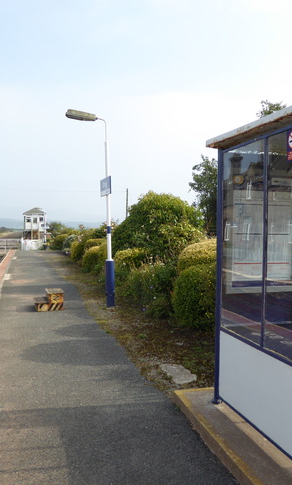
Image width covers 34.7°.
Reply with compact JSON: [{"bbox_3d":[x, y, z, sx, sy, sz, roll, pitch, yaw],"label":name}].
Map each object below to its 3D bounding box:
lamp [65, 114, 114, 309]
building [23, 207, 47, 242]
[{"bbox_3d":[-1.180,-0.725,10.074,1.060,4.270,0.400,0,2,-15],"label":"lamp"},{"bbox_3d":[-16.780,-2.182,70.267,3.300,5.900,4.600,0,2,-15],"label":"building"}]

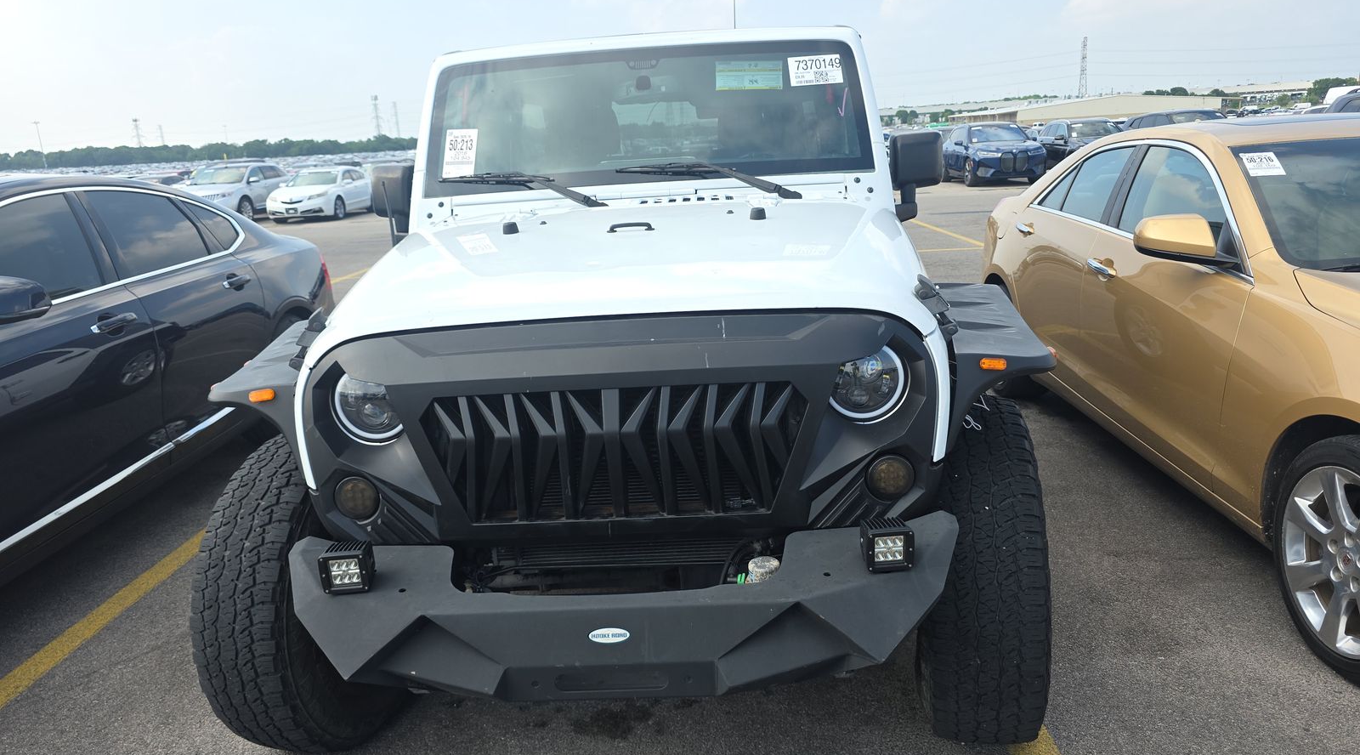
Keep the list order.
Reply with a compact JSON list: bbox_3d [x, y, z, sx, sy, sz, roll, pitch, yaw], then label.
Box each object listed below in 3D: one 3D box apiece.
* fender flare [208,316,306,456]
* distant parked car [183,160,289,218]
[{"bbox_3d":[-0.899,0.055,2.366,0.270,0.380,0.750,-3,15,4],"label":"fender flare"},{"bbox_3d":[-14.246,-5.968,28.865,1.920,1.700,4.750,-2,15,1],"label":"distant parked car"}]

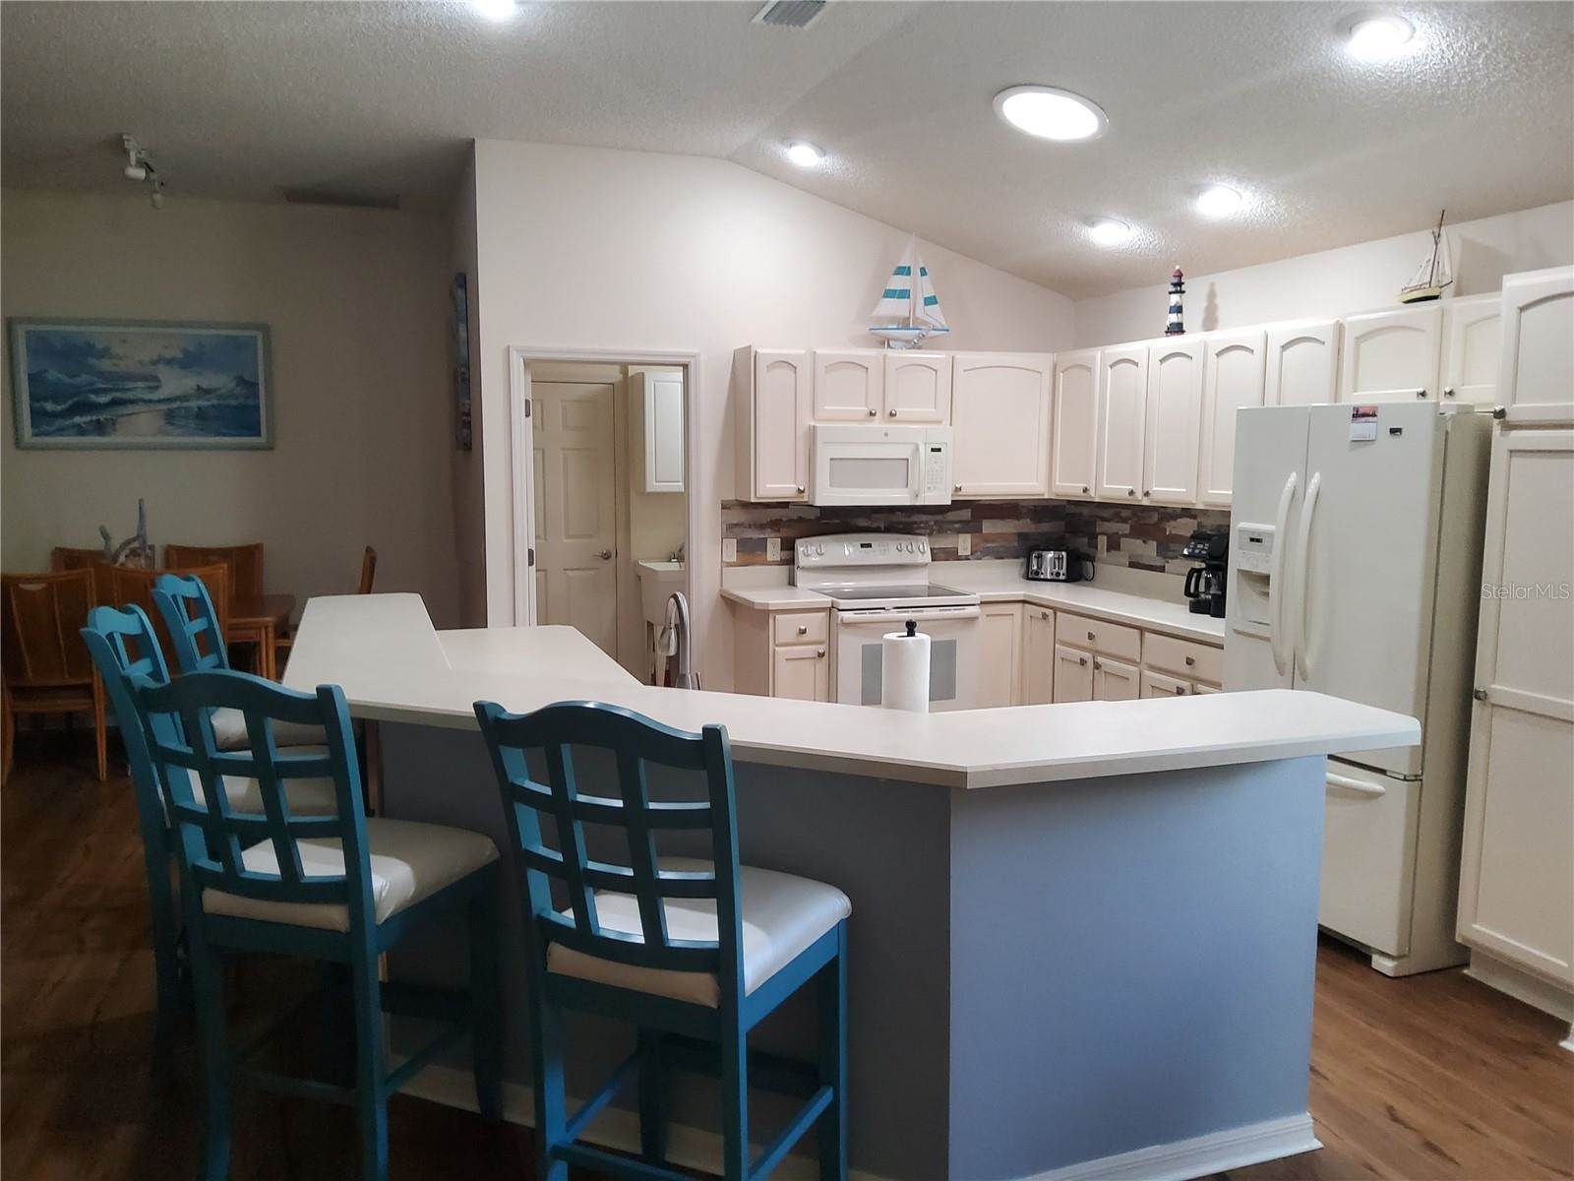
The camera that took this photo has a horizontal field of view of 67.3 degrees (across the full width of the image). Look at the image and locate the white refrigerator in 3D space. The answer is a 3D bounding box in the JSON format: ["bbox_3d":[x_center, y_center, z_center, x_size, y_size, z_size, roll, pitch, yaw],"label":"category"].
[{"bbox_3d":[2.119,0.263,4.089,0.820,1.770,0.860,-2,8,-19],"label":"white refrigerator"}]

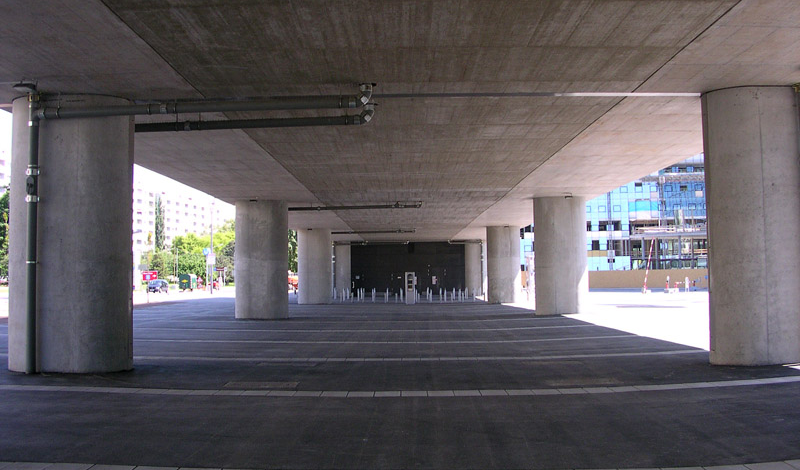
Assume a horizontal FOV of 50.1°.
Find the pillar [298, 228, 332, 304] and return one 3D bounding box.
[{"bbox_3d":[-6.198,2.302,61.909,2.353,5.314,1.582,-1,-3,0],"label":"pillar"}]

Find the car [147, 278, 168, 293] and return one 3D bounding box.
[{"bbox_3d":[-33.996,7.258,120.008,1.820,1.750,4.500,-1,-3,0],"label":"car"}]

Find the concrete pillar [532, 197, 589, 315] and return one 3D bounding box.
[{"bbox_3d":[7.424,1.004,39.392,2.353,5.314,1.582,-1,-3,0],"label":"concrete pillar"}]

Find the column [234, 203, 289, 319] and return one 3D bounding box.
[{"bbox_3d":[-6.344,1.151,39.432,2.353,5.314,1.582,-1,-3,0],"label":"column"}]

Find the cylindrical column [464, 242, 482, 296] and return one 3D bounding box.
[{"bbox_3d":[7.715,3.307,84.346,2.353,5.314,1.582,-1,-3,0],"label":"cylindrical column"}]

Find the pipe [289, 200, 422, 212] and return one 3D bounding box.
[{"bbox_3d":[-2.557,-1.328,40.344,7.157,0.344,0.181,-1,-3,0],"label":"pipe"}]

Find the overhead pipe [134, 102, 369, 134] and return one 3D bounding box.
[{"bbox_3d":[-3.370,-2.405,17.885,5.656,0.396,0.181,-2,-3,0],"label":"overhead pipe"}]

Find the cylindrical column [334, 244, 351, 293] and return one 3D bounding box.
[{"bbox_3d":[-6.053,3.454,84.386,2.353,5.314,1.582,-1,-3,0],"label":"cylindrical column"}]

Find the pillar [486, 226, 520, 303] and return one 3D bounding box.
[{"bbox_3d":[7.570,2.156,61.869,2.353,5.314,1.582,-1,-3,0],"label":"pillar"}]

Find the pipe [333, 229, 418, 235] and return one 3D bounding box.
[{"bbox_3d":[-2.372,-0.216,62.823,7.088,0.327,0.181,-1,-3,0],"label":"pipe"}]

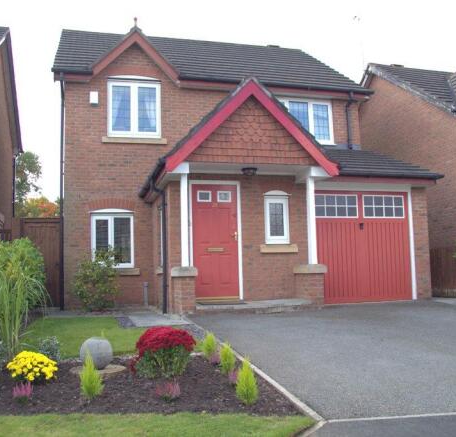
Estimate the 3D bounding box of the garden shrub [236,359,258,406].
[{"bbox_3d":[0.151,1.259,4.386,0.170,0.352,0.170,-2,-5,0],"label":"garden shrub"}]

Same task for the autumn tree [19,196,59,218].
[{"bbox_3d":[-9.683,1.272,28.845,3.600,4.828,3.600,0,-5,-16],"label":"autumn tree"}]

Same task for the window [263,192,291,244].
[{"bbox_3d":[0.884,-0.013,10.200,0.468,0.960,0.100,0,-5,-16],"label":"window"}]

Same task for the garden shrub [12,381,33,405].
[{"bbox_3d":[-1.578,1.336,4.337,0.151,0.179,0.151,0,-6,-15],"label":"garden shrub"}]

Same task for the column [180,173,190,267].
[{"bbox_3d":[-0.694,0.035,9.047,0.105,1.490,0.105,0,-6,-16],"label":"column"}]

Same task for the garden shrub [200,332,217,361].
[{"bbox_3d":[-0.192,1.321,5.863,0.145,0.270,0.145,0,-5,-16],"label":"garden shrub"}]

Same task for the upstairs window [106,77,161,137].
[{"bbox_3d":[-2.057,-2.391,12.382,1.151,1.230,0.120,0,-6,-15],"label":"upstairs window"}]

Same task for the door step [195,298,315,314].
[{"bbox_3d":[0.364,1.499,9.449,2.020,0.140,0.750,0,-6,-15],"label":"door step"}]

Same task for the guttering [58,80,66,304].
[{"bbox_3d":[-3.441,-0.609,11.725,0.100,4.964,0.130,0,-6,-15],"label":"guttering"}]

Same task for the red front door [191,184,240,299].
[{"bbox_3d":[-0.206,0.391,9.890,0.843,2.017,0.080,0,-5,-16],"label":"red front door"}]

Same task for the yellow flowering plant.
[{"bbox_3d":[-1.779,1.333,5.140,0.472,0.249,0.472,0,-5,-16],"label":"yellow flowering plant"}]

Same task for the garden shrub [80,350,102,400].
[{"bbox_3d":[-1.143,1.309,4.731,0.179,0.400,0.179,0,-6,-16],"label":"garden shrub"}]

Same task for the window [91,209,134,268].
[{"bbox_3d":[-2.494,0.442,12.208,0.919,1.279,0.100,0,-5,-16],"label":"window"}]

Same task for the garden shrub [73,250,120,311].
[{"bbox_3d":[-2.627,1.224,11.303,0.937,1.167,0.900,0,-6,-16],"label":"garden shrub"}]

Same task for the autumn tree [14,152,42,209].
[{"bbox_3d":[-9.489,0.194,23.402,3.400,6.212,3.400,0,-6,-16],"label":"autumn tree"}]

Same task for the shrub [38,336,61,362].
[{"bbox_3d":[-1.840,1.346,5.828,0.221,0.242,0.221,0,-5,-16],"label":"shrub"}]

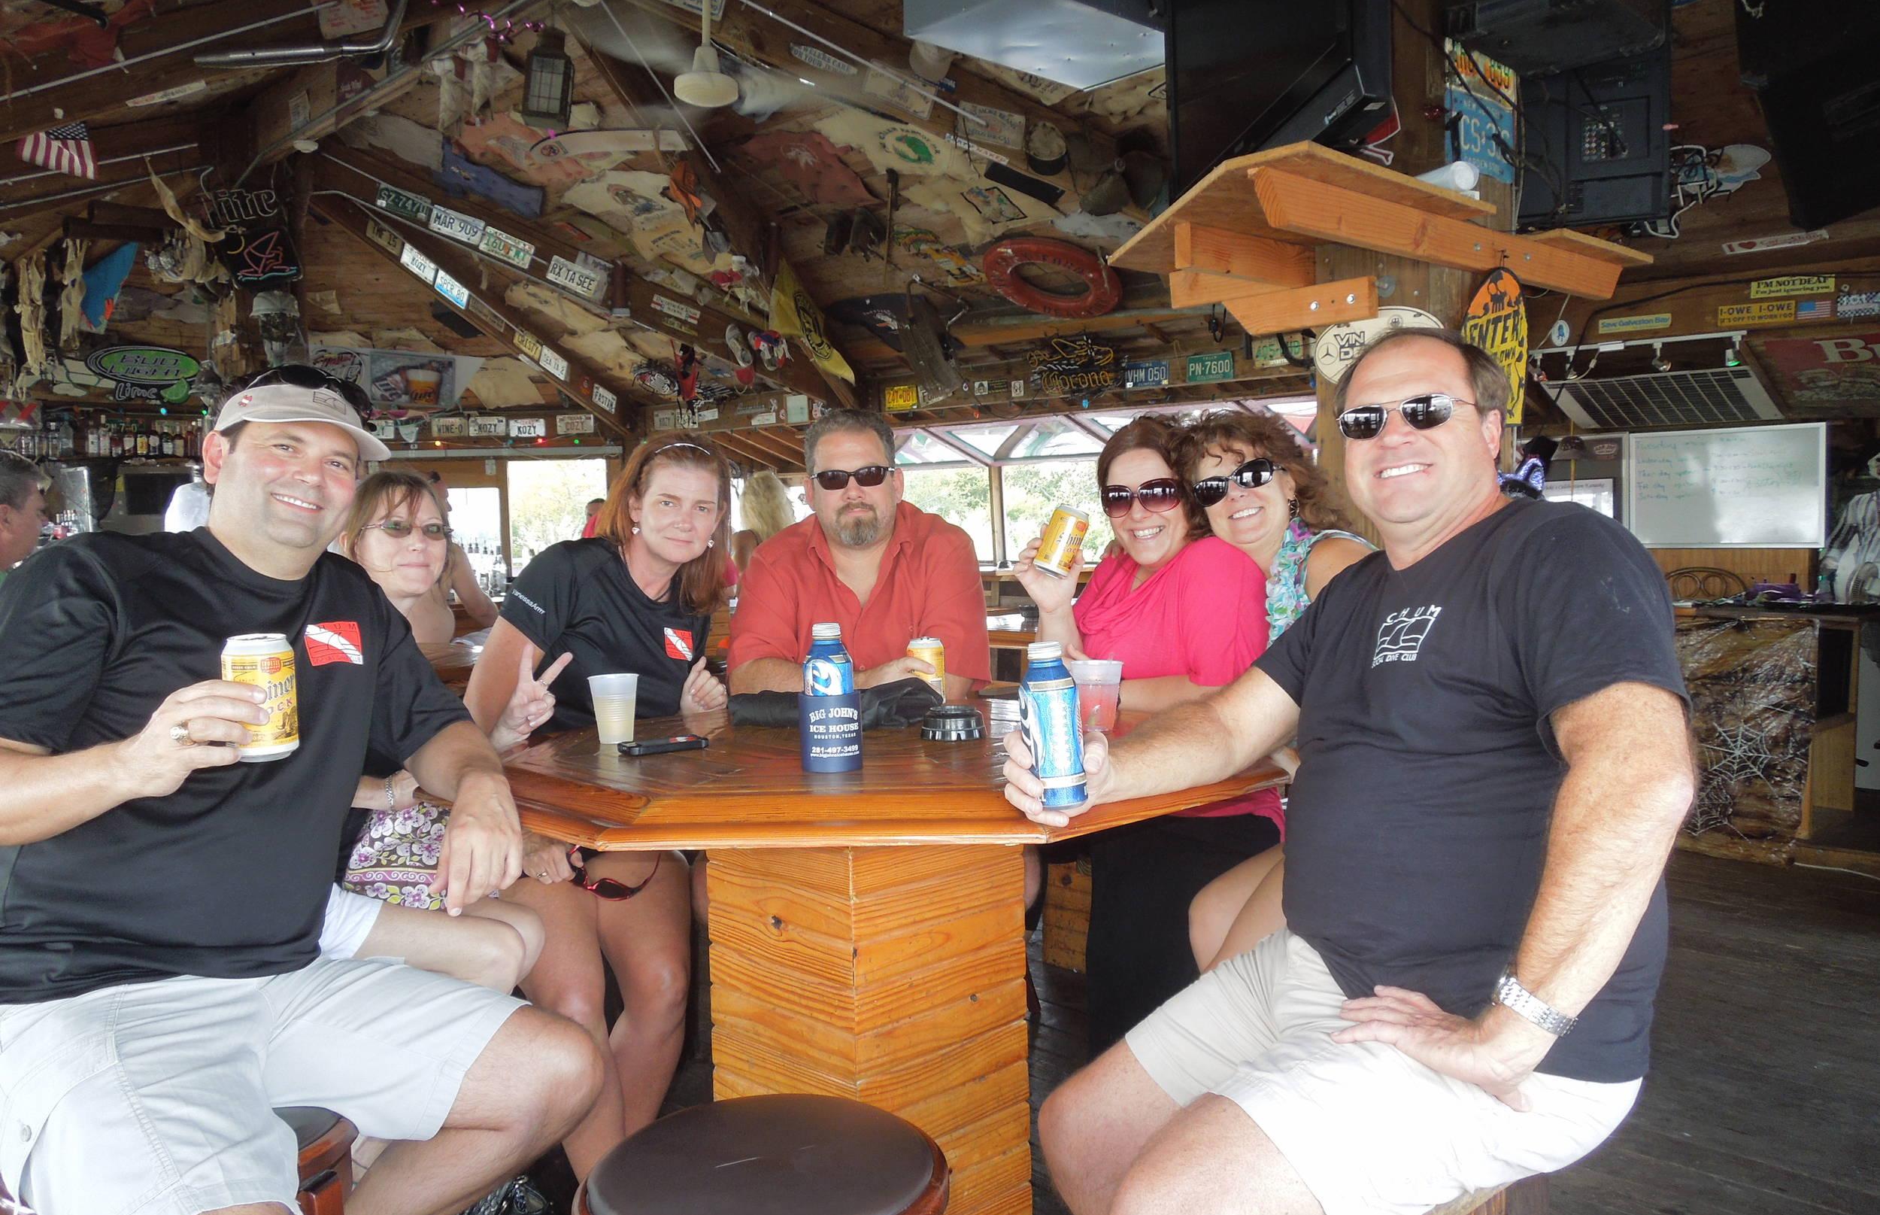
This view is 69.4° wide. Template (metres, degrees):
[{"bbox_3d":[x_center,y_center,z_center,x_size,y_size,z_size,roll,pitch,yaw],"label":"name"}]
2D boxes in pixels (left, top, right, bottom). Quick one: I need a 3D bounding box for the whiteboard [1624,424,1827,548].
[{"bbox_3d":[4.040,-0.617,7.000,0.030,0.620,0.930,-4,5,-43],"label":"whiteboard"}]

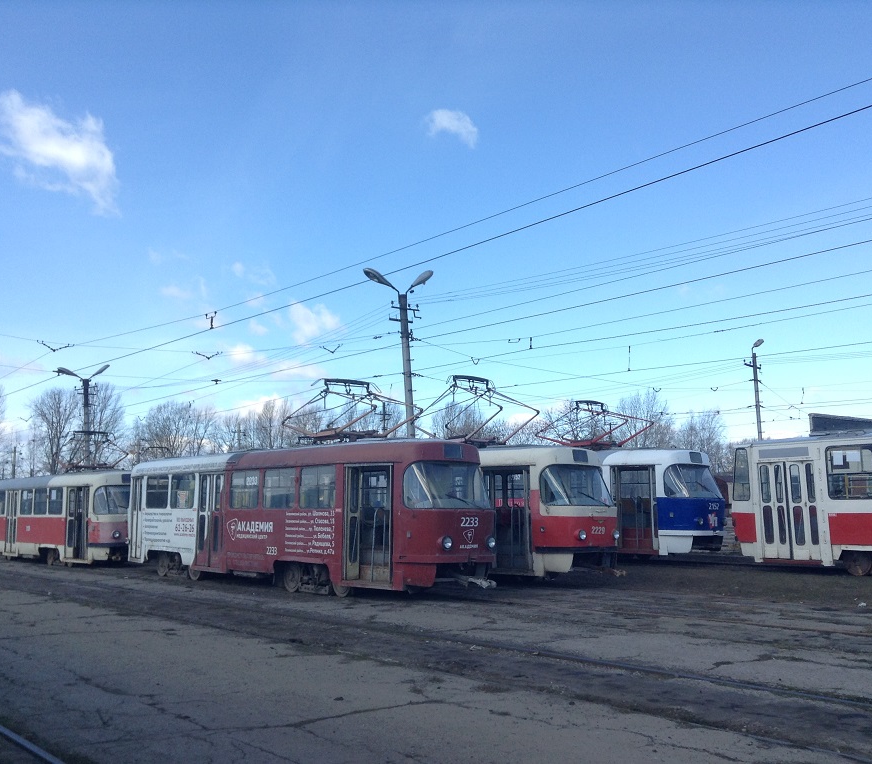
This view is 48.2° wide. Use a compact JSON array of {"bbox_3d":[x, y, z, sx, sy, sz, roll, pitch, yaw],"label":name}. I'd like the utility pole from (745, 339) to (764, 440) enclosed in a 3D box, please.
[{"bbox_3d":[15.452,2.486,46.489,1.750,9.090,0.450,5,-9,-42],"label":"utility pole"}]

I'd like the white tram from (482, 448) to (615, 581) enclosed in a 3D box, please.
[{"bbox_3d":[-1.025,3.385,25.383,2.500,3.100,14.100,5,-9,-41],"label":"white tram"}]

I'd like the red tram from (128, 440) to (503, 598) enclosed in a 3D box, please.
[{"bbox_3d":[-3.720,3.094,22.693,2.500,3.100,14.100,4,-9,-40],"label":"red tram"}]

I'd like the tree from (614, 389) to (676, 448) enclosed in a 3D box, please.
[{"bbox_3d":[21.300,6.738,97.829,6.200,12.240,5.800,-1,-7,0],"label":"tree"}]

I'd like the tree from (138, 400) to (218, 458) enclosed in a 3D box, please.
[{"bbox_3d":[-25.917,7.791,97.810,8.000,11.920,7.200,-1,-7,0],"label":"tree"}]

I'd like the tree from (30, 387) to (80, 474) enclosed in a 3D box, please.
[{"bbox_3d":[-37.233,7.011,94.905,5.000,13.230,4.800,-1,-7,0],"label":"tree"}]

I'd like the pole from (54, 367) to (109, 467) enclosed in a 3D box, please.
[{"bbox_3d":[-17.891,3.613,49.452,2.650,9.080,0.450,4,-9,-40],"label":"pole"}]

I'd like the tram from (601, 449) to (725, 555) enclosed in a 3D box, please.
[{"bbox_3d":[2.852,3.763,29.973,2.500,3.100,14.100,4,-8,-38],"label":"tram"}]

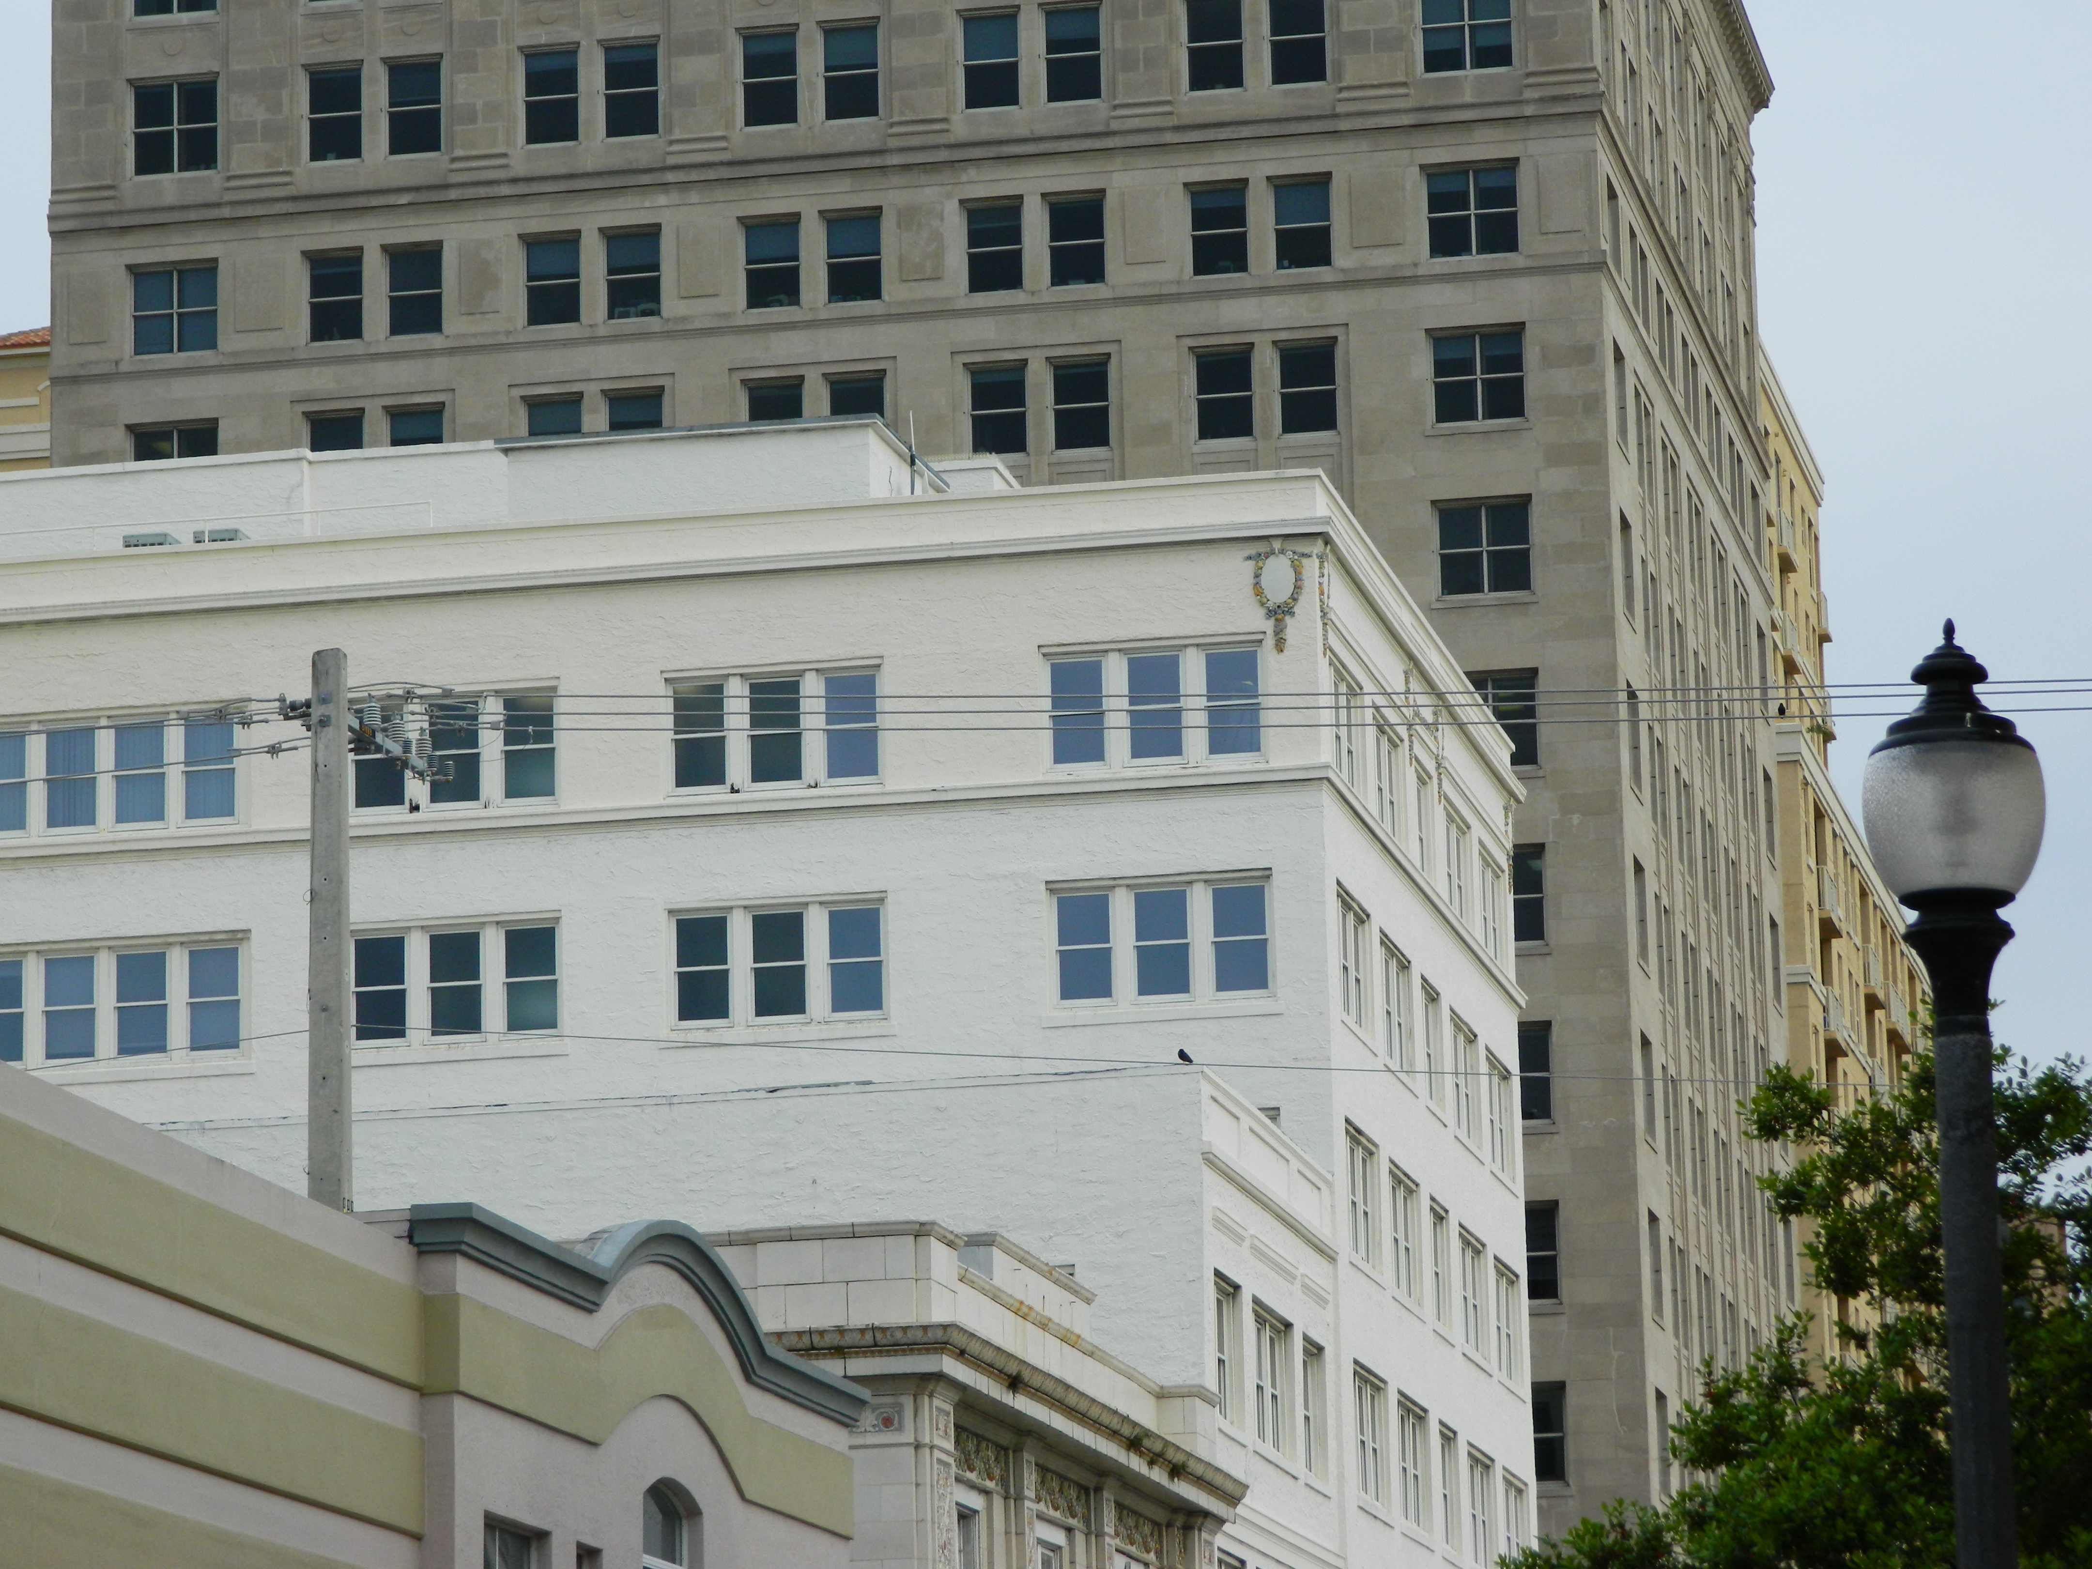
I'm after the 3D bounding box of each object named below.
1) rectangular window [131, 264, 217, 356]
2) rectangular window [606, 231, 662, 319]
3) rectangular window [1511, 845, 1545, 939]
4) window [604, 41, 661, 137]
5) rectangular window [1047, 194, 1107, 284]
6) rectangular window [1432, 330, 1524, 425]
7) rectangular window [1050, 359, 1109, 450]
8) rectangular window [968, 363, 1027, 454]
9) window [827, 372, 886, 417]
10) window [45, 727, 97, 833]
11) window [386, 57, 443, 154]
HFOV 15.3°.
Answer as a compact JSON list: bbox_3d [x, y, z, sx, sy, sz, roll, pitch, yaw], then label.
[{"bbox_3d":[-17.631,-9.609,157.773,1.813,1.774,0.200,-4,-11,10],"label":"rectangular window"},{"bbox_3d":[-8.544,-10.563,162.004,1.187,1.800,0.150,-4,-11,10],"label":"rectangular window"},{"bbox_3d":[9.050,2.222,156.300,1.999,1.950,0.150,-4,-11,10],"label":"rectangular window"},{"bbox_3d":[-8.185,-13.781,154.311,1.097,1.849,0.150,-4,-11,11],"label":"window"},{"bbox_3d":[0.605,-10.610,151.977,1.125,1.685,0.150,-4,-11,11],"label":"rectangular window"},{"bbox_3d":[8.447,-7.986,152.368,1.738,1.747,0.200,-4,-11,10],"label":"rectangular window"},{"bbox_3d":[0.660,-7.497,153.800,1.132,1.775,0.200,-4,-11,10],"label":"rectangular window"},{"bbox_3d":[-0.939,-7.313,151.662,1.094,1.684,0.150,-4,-11,11],"label":"rectangular window"},{"bbox_3d":[-3.632,-6.997,150.743,1.160,1.830,0.180,-4,-11,11],"label":"window"},{"bbox_3d":[-14.723,-0.062,117.798,0.789,1.534,0.150,-4,-11,10],"label":"window"},{"bbox_3d":[-12.570,-13.496,155.124,1.081,1.860,0.150,-4,-11,11],"label":"window"}]

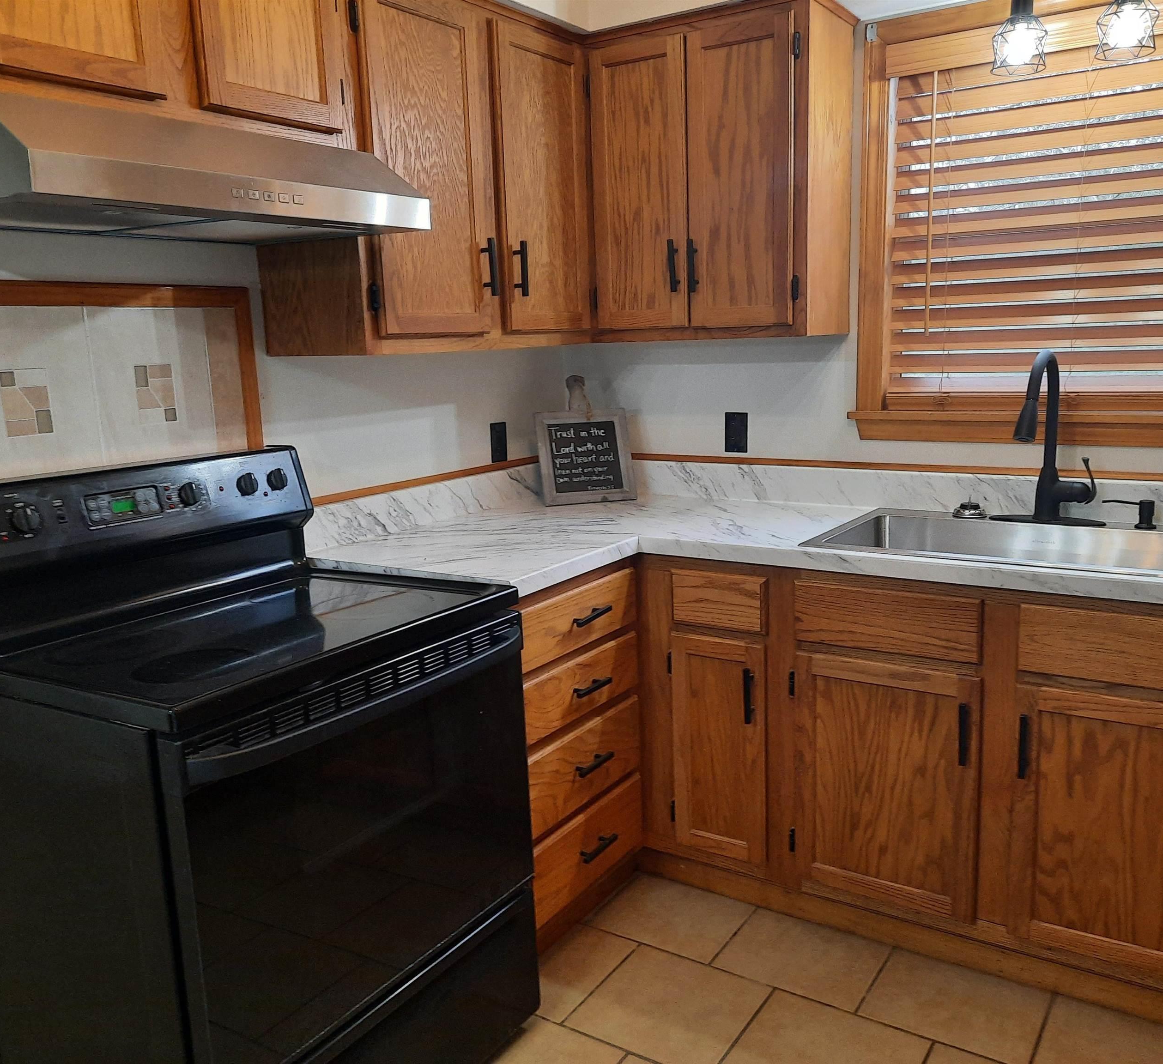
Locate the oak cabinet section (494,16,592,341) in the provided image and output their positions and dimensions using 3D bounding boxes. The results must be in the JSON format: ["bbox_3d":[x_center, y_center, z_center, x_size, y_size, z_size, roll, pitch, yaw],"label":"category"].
[{"bbox_3d":[-0.204,-0.851,2.578,0.300,0.700,0.385,5,13,33],"label":"oak cabinet section"}]

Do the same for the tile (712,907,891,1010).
[{"bbox_3d":[0.500,0.956,2.302,0.327,0.010,0.278,5,12,33],"label":"tile"}]

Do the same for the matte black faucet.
[{"bbox_3d":[1.023,-0.200,2.284,0.254,0.400,0.260,6,13,37],"label":"matte black faucet"}]

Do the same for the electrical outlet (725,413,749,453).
[{"bbox_3d":[0.438,-0.281,2.901,0.070,0.114,0.008,5,12,33],"label":"electrical outlet"}]

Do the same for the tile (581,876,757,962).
[{"bbox_3d":[0.222,0.933,2.484,0.327,0.010,0.278,5,12,33],"label":"tile"}]

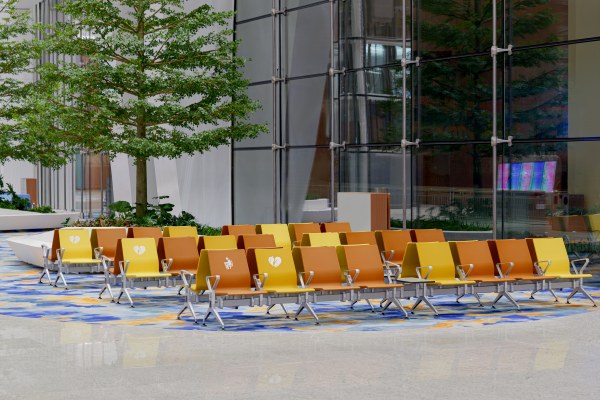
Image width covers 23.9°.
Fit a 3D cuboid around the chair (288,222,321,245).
[{"bbox_3d":[0.248,0.826,23.406,0.576,0.859,0.620,-1,2,-27],"label":"chair"}]

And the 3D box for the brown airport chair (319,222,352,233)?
[{"bbox_3d":[0.742,0.817,23.755,0.612,0.852,0.750,-1,2,-27],"label":"brown airport chair"}]

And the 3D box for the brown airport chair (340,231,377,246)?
[{"bbox_3d":[1.016,0.898,20.464,0.576,0.859,0.620,-1,2,-26],"label":"brown airport chair"}]

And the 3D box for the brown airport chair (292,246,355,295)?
[{"bbox_3d":[0.308,0.996,16.904,0.612,0.852,0.750,-1,2,-27],"label":"brown airport chair"}]

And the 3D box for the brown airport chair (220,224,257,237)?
[{"bbox_3d":[-0.824,0.846,22.869,0.576,0.859,0.620,-1,2,-27],"label":"brown airport chair"}]

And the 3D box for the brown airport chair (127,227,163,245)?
[{"bbox_3d":[-2.285,0.872,22.137,0.576,0.859,0.620,-1,2,-27],"label":"brown airport chair"}]

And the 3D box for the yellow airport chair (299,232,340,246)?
[{"bbox_3d":[0.431,0.908,20.270,0.636,0.852,0.750,-1,2,-27],"label":"yellow airport chair"}]

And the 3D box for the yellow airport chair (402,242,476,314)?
[{"bbox_3d":[1.753,0.970,17.639,0.636,0.852,0.750,-1,2,-27],"label":"yellow airport chair"}]

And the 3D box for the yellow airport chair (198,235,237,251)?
[{"bbox_3d":[-1.027,0.934,19.528,0.612,0.852,0.750,-1,2,-27],"label":"yellow airport chair"}]

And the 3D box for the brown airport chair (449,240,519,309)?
[{"bbox_3d":[2.298,0.960,17.916,0.612,0.852,0.750,-1,2,-27],"label":"brown airport chair"}]

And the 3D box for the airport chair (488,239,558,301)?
[{"bbox_3d":[2.833,0.951,18.188,0.612,0.852,0.750,-1,2,-27],"label":"airport chair"}]

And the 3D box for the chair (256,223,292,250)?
[{"bbox_3d":[-0.328,0.836,23.211,0.612,0.852,0.750,-1,2,-27],"label":"chair"}]

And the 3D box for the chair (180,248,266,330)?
[{"bbox_3d":[-0.772,1.015,16.355,0.636,0.852,0.750,-1,2,-27],"label":"chair"}]

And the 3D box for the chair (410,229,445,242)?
[{"bbox_3d":[2.046,0.879,21.091,0.612,0.852,0.750,-1,2,-27],"label":"chair"}]

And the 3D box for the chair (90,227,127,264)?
[{"bbox_3d":[-2.822,0.882,21.869,0.576,0.859,0.620,-1,2,-27],"label":"chair"}]

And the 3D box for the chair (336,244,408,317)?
[{"bbox_3d":[0.881,0.986,17.097,0.576,0.859,0.620,-1,2,-27],"label":"chair"}]

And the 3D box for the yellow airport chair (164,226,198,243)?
[{"bbox_3d":[-1.749,0.863,22.406,0.576,0.859,0.620,-1,2,-27],"label":"yellow airport chair"}]

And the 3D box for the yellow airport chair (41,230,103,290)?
[{"bbox_3d":[-3.407,0.891,21.645,0.636,0.852,0.750,-1,2,-27],"label":"yellow airport chair"}]

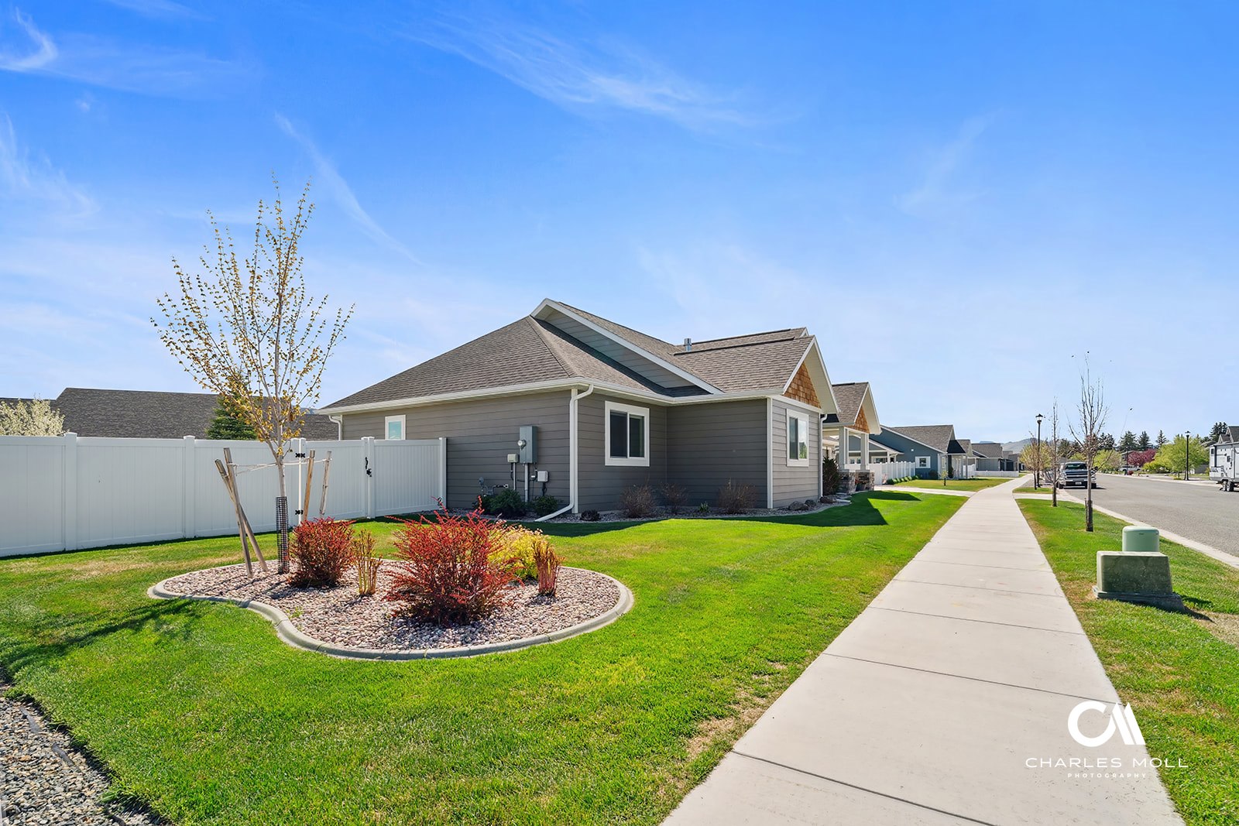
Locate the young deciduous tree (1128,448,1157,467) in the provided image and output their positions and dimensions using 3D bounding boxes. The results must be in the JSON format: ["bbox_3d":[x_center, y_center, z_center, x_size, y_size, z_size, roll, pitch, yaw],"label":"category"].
[{"bbox_3d":[95.200,8.431,100.000,4.600,4.200,4.500,-3,-5,35],"label":"young deciduous tree"}]

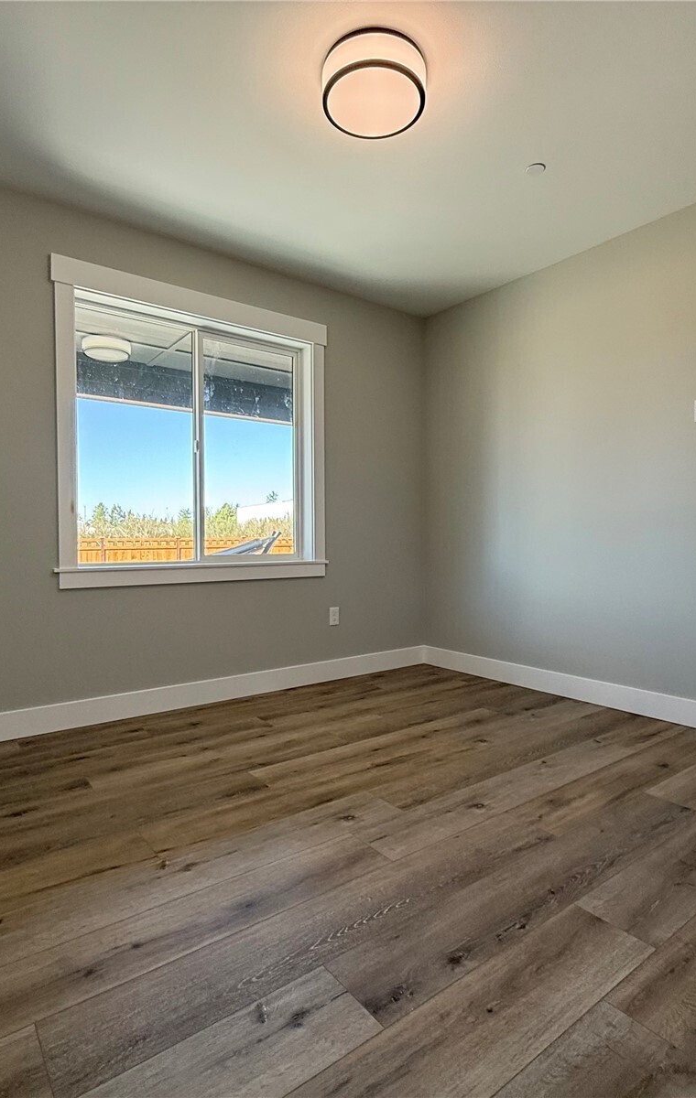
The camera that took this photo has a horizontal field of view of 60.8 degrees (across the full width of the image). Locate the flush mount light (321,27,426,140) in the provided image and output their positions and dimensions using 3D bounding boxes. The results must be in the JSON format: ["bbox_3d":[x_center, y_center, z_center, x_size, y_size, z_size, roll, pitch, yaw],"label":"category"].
[{"bbox_3d":[0.098,-1.720,2.209,0.392,0.111,0.392,0,1,0],"label":"flush mount light"}]

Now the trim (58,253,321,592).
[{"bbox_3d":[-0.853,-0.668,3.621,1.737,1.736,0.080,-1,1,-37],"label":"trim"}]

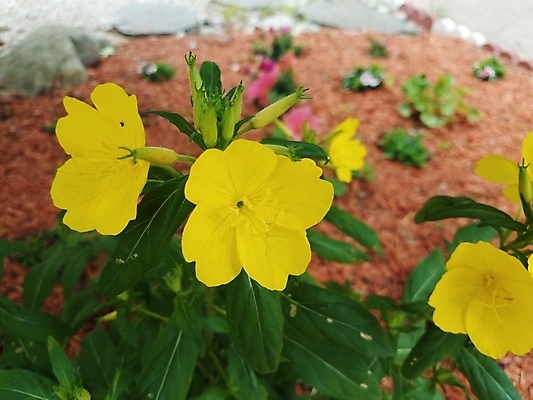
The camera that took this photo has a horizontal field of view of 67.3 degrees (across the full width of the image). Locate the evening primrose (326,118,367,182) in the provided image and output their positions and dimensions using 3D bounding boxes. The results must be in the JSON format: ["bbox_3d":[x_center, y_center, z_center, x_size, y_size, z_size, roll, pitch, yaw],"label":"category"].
[{"bbox_3d":[0.066,-0.042,0.330,0.024,0.046,0.038,0,32,38],"label":"evening primrose"}]

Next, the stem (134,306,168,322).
[{"bbox_3d":[-0.072,0.071,0.250,0.023,0.003,0.003,22,58,0],"label":"stem"}]

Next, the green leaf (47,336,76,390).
[{"bbox_3d":[-0.128,0.102,0.250,0.013,0.036,0.007,-24,15,-1],"label":"green leaf"}]

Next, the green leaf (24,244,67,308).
[{"bbox_3d":[-0.171,0.059,0.310,0.023,0.058,0.009,33,6,33],"label":"green leaf"}]

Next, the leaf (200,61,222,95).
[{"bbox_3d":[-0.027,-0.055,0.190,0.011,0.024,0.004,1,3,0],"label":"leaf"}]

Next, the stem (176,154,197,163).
[{"bbox_3d":[-0.035,-0.018,0.180,0.010,0.003,0.003,8,73,-6],"label":"stem"}]

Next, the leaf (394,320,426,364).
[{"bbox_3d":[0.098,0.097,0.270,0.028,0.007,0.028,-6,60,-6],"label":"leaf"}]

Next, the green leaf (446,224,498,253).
[{"bbox_3d":[0.129,0.025,0.250,0.029,0.024,0.010,12,9,2],"label":"green leaf"}]

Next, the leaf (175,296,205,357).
[{"bbox_3d":[-0.048,0.079,0.250,0.014,0.040,0.008,-21,0,-1],"label":"leaf"}]

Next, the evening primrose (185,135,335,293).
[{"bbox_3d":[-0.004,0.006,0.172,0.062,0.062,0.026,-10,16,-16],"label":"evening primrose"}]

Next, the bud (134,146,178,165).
[{"bbox_3d":[-0.050,-0.020,0.180,0.021,0.007,0.007,6,73,-9],"label":"bud"}]

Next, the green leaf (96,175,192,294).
[{"bbox_3d":[-0.059,0.018,0.197,0.027,0.011,0.075,34,85,9],"label":"green leaf"}]

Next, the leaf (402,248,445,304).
[{"bbox_3d":[0.108,0.053,0.275,0.025,0.008,0.046,32,90,27],"label":"leaf"}]

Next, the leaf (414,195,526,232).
[{"bbox_3d":[0.104,0.006,0.205,0.058,0.013,0.020,3,29,-9],"label":"leaf"}]

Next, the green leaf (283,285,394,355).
[{"bbox_3d":[0.035,0.061,0.203,0.064,0.009,0.028,29,66,6],"label":"green leaf"}]

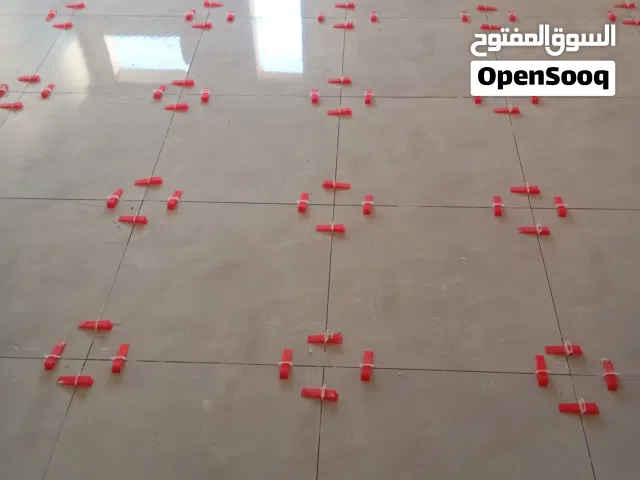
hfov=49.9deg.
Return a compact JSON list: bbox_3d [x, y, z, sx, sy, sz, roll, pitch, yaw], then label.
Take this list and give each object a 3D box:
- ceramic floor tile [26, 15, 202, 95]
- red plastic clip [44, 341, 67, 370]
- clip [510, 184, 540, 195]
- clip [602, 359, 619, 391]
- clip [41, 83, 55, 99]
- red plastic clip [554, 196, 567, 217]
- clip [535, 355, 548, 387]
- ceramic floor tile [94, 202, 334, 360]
[{"bbox_3d":[-0.806,-0.764,2.811,0.600,0.010,0.600,1,45,3],"label":"ceramic floor tile"},{"bbox_3d":[-0.670,0.288,1.743,0.019,0.020,0.086,5,45,7],"label":"red plastic clip"},{"bbox_3d":[0.636,-0.158,2.137,0.087,0.021,0.022,4,45,6],"label":"clip"},{"bbox_3d":[0.699,0.321,1.658,0.022,0.021,0.087,4,45,5],"label":"clip"},{"bbox_3d":[-1.028,-0.568,2.600,0.022,0.021,0.087,0,45,2],"label":"clip"},{"bbox_3d":[0.727,-0.105,2.080,0.022,0.022,0.087,2,45,4],"label":"red plastic clip"},{"bbox_3d":[0.541,0.314,1.672,0.019,0.020,0.086,4,45,6],"label":"clip"},{"bbox_3d":[-0.272,0.100,1.933,0.600,0.010,0.600,1,45,3],"label":"ceramic floor tile"}]

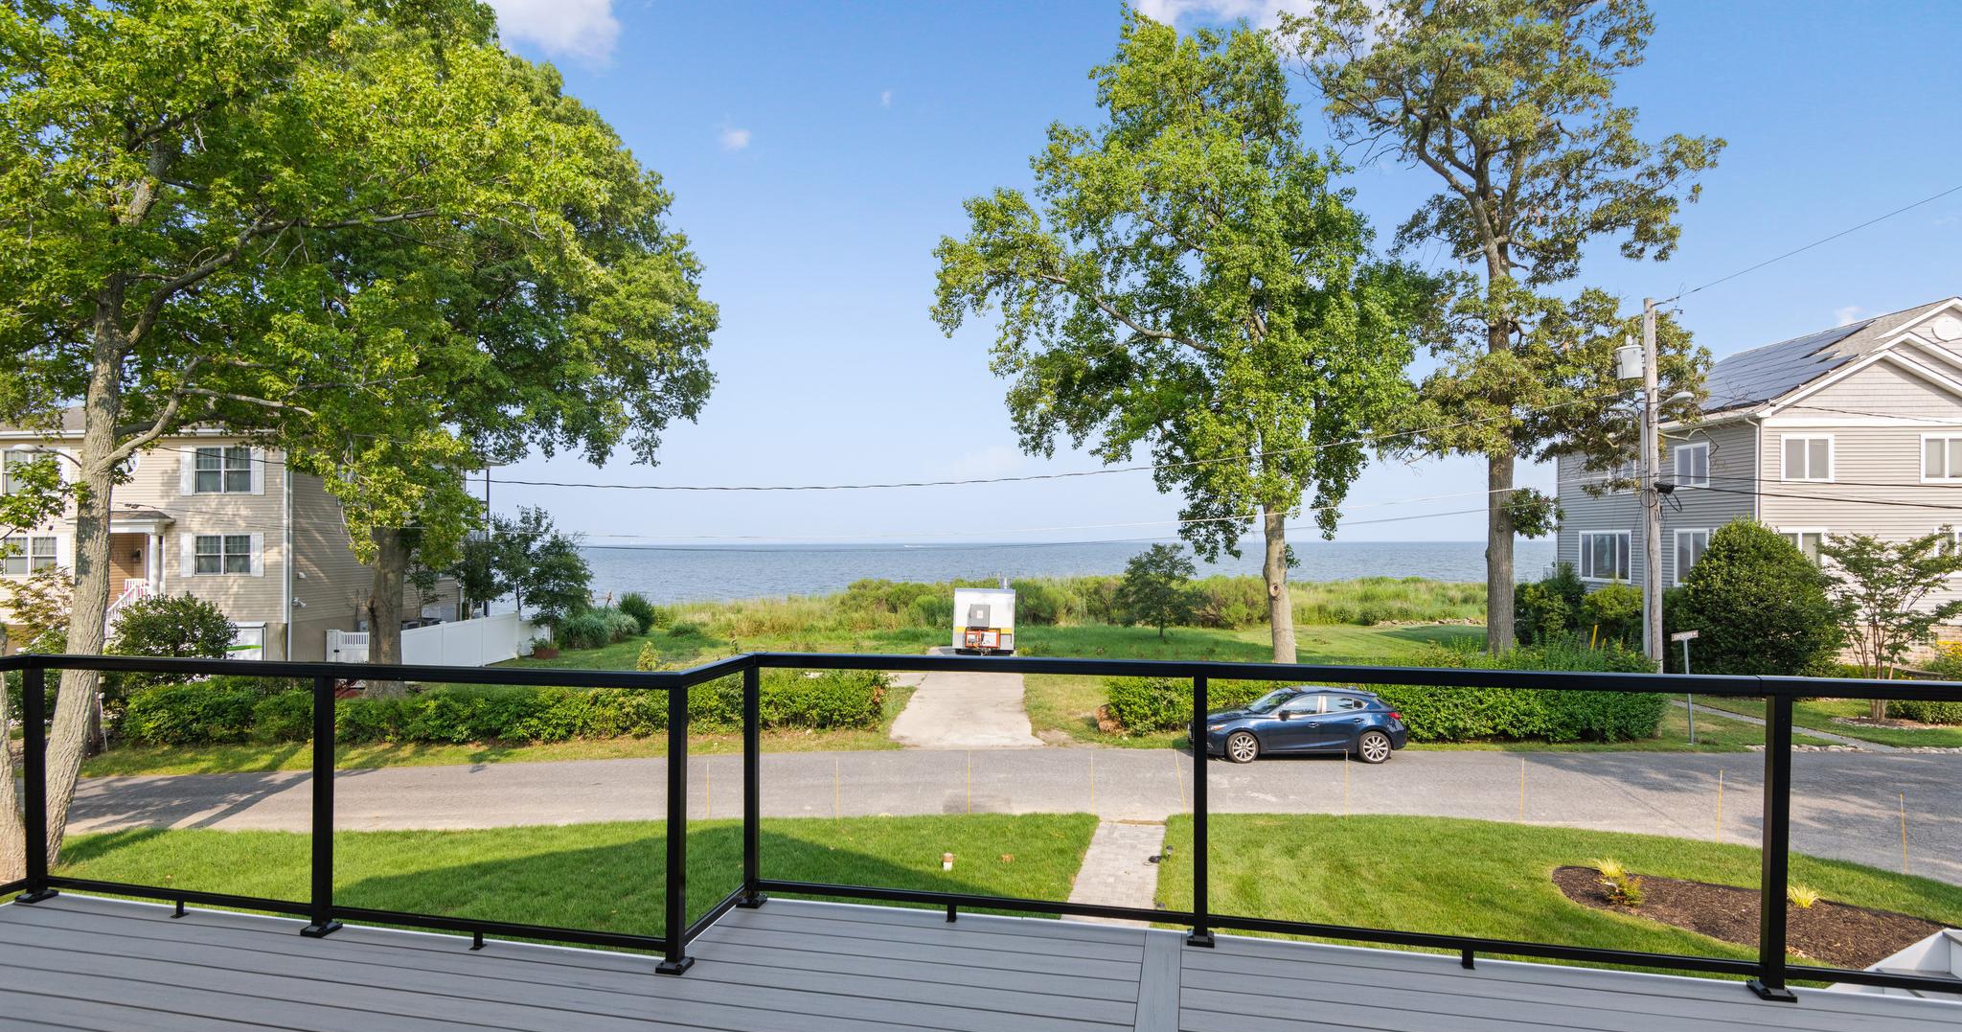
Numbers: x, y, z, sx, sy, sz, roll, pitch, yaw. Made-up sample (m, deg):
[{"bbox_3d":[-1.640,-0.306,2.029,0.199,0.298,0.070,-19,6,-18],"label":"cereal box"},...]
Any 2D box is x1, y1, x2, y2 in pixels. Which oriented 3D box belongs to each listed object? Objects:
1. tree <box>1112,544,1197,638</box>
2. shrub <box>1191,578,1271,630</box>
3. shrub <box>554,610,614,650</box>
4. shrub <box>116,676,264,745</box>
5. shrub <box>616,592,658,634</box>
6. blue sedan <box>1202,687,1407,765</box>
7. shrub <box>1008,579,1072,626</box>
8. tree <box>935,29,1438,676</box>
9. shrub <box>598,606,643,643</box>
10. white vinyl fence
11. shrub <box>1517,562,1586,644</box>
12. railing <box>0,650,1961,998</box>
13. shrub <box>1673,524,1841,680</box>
[{"bbox_3d":[8.279,3.589,41.770,4.030,4.530,3.900,0,-2,0],"label":"tree"},{"bbox_3d":[13.395,4.627,47.044,4.100,2.700,3.200,-1,-2,16],"label":"shrub"},{"bbox_3d":[-17.718,5.046,38.925,2.600,1.600,2.200,0,-2,0],"label":"shrub"},{"bbox_3d":[-18.502,4.502,20.523,2.600,1.450,2.100,1,-3,-42],"label":"shrub"},{"bbox_3d":[-17.504,4.948,44.434,2.150,2.100,2.100,1,-2,-22],"label":"shrub"},{"bbox_3d":[6.698,4.355,18.774,4.460,1.460,1.820,0,-2,2],"label":"blue sedan"},{"bbox_3d":[3.090,4.776,48.240,3.700,2.590,3.200,0,-2,0],"label":"shrub"},{"bbox_3d":[6.932,-6.335,30.968,17.330,23.710,15.000,0,-2,0],"label":"tree"},{"bbox_3d":[-17.312,5.138,41.825,2.100,1.590,1.900,0,-2,0],"label":"shrub"},{"bbox_3d":[-19.453,4.684,32.230,2.400,1.850,9.600,0,-2,0],"label":"white vinyl fence"},{"bbox_3d":[24.066,3.801,36.858,2.910,3.710,2.700,0,-2,0],"label":"shrub"},{"bbox_3d":[-0.396,1.125,3.305,7.750,1.080,0.820,-1,-2,13],"label":"railing"},{"bbox_3d":[23.944,2.723,27.082,5.320,5.260,4.700,0,-2,0],"label":"shrub"}]

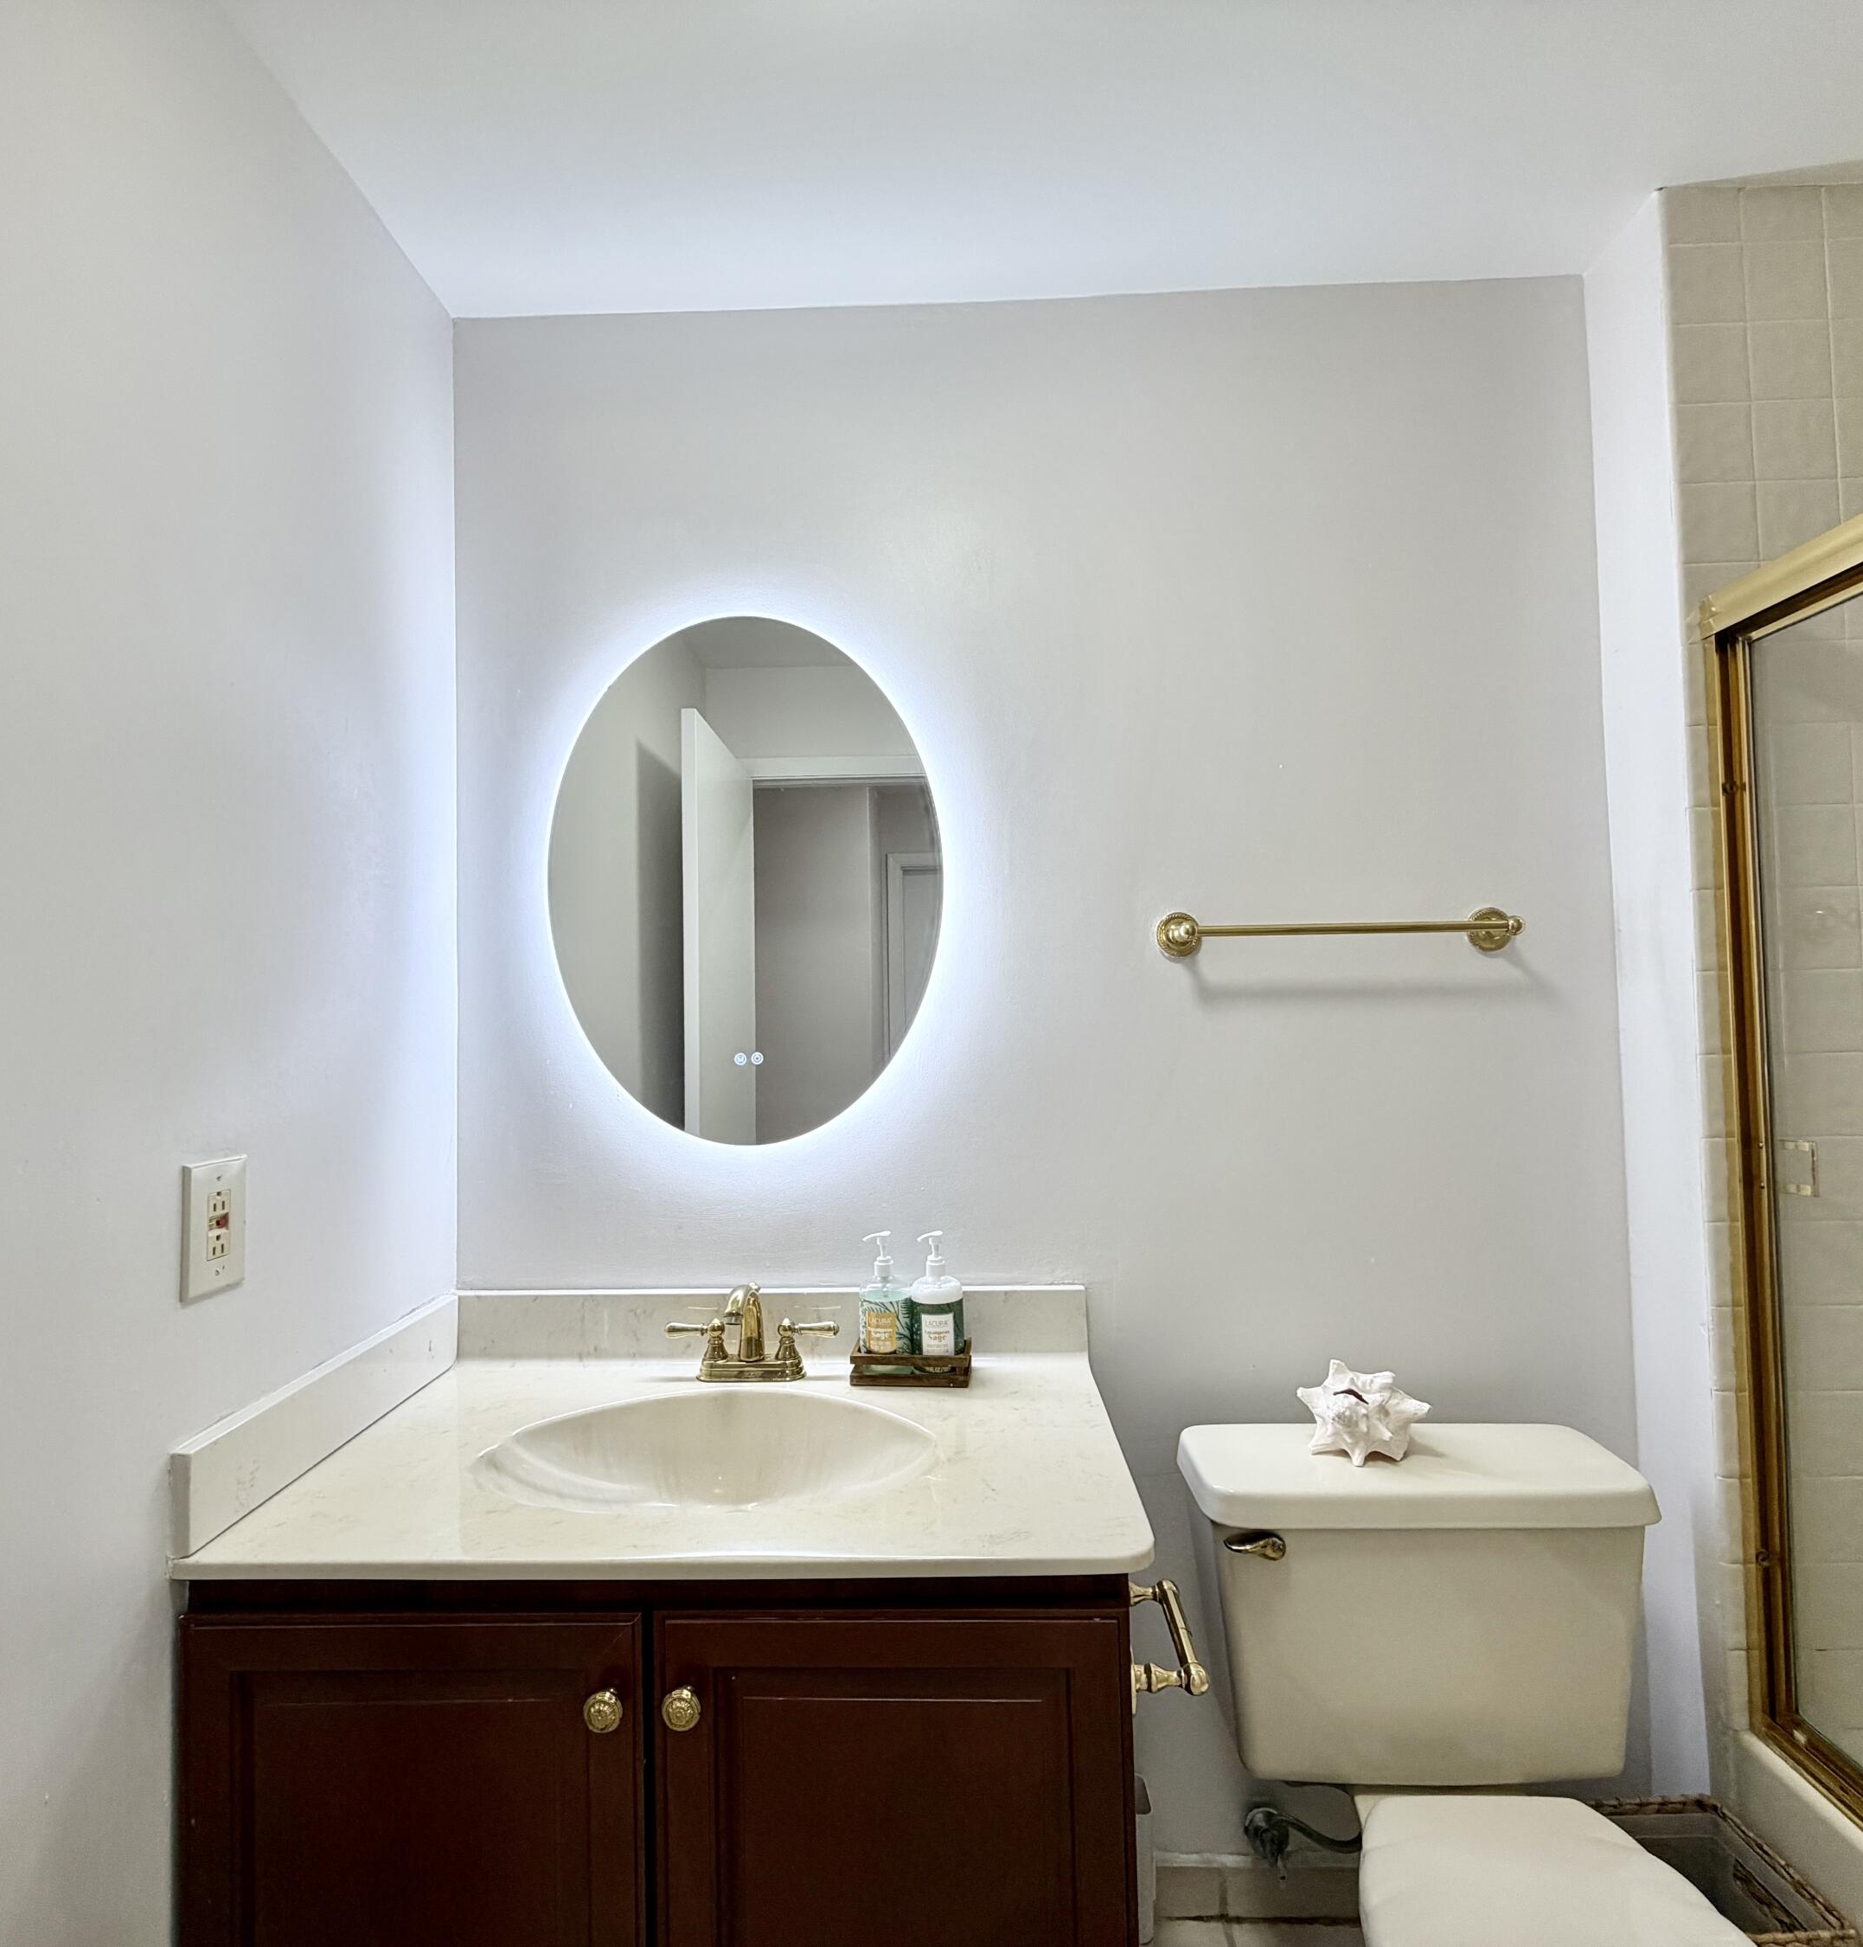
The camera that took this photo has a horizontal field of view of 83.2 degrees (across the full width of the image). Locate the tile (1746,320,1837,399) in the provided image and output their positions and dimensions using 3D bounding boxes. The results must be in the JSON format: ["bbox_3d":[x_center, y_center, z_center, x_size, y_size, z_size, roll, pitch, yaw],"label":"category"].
[{"bbox_3d":[1.150,-0.817,1.408,0.108,0.109,0.009,-1,-2,2],"label":"tile"}]

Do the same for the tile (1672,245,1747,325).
[{"bbox_3d":[1.046,-0.926,1.414,0.099,0.110,0.009,-1,-2,2],"label":"tile"}]

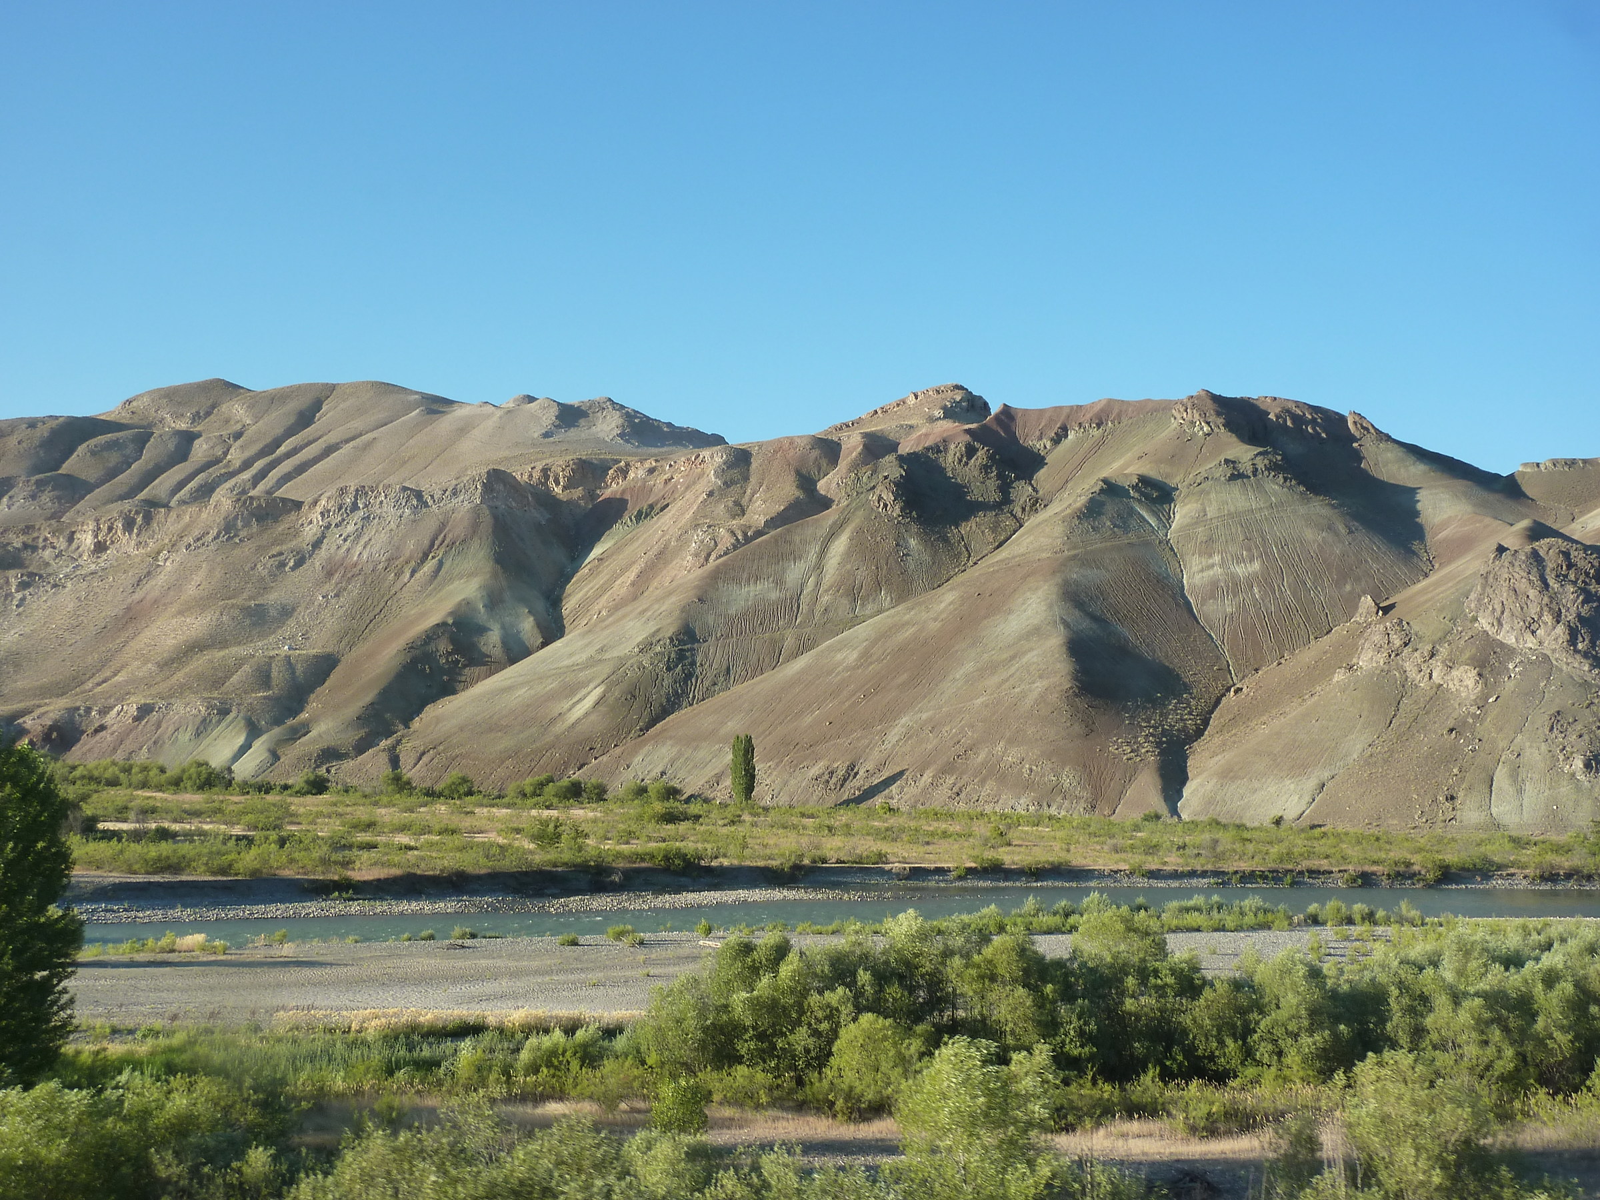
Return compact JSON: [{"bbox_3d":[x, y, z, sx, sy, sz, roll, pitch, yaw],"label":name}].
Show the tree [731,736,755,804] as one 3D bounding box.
[{"bbox_3d":[-9.840,29.500,320.000,4.300,12.400,4.200,0,-4,0],"label":"tree"}]

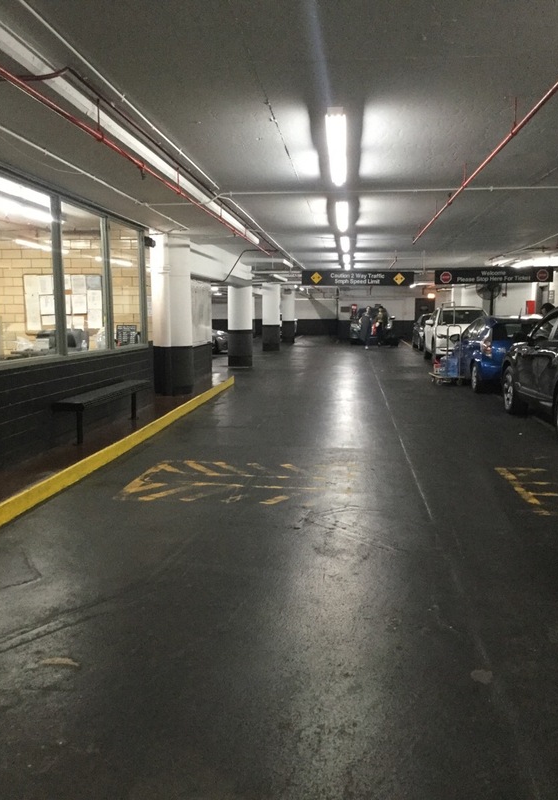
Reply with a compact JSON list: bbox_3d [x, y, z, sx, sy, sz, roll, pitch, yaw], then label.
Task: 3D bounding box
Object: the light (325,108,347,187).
[{"bbox_3d":[0.472,-1.930,5.600,0.125,0.075,2.440,1,7,6],"label":"light"}]

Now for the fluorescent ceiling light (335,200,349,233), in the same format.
[{"bbox_3d":[0.830,-2.370,9.200,0.125,0.075,2.440,1,7,6],"label":"fluorescent ceiling light"}]

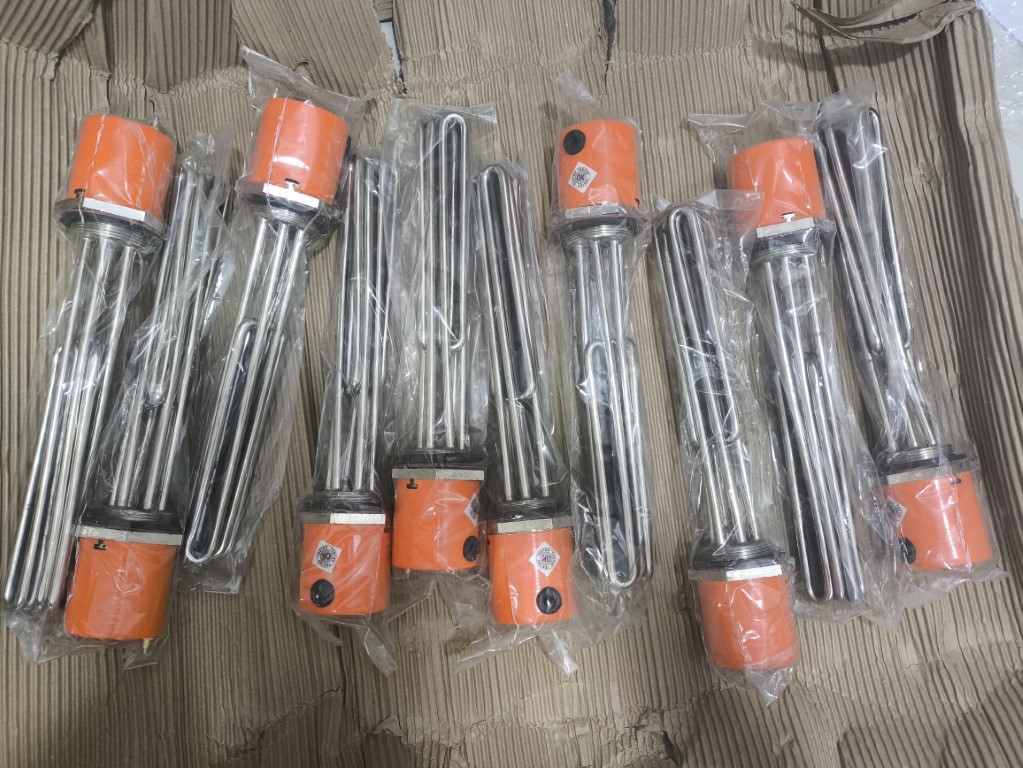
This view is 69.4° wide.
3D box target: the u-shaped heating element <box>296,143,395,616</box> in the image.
[{"bbox_3d":[-0.124,-0.008,0.598,0.076,0.076,0.370,2,82,-2],"label":"u-shaped heating element"}]

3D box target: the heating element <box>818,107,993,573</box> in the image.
[{"bbox_3d":[0.312,-0.044,0.601,0.076,0.076,0.370,-10,86,-3],"label":"heating element"}]

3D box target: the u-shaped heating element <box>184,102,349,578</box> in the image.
[{"bbox_3d":[-0.204,-0.037,0.602,0.076,0.076,0.370,13,91,-1],"label":"u-shaped heating element"}]

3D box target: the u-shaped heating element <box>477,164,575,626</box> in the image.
[{"bbox_3d":[0.005,-0.002,0.597,0.076,0.076,0.370,-5,82,-3],"label":"u-shaped heating element"}]

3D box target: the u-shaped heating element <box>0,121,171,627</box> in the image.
[{"bbox_3d":[-0.325,-0.014,0.563,0.076,0.076,0.370,9,85,-2],"label":"u-shaped heating element"}]

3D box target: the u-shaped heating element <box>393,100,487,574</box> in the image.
[{"bbox_3d":[-0.057,-0.042,0.596,0.076,0.076,0.370,1,83,-2],"label":"u-shaped heating element"}]

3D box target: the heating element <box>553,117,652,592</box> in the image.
[{"bbox_3d":[0.081,-0.021,0.605,0.076,0.076,0.370,-3,89,-3],"label":"heating element"}]

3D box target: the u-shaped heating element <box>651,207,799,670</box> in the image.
[{"bbox_3d":[0.168,0.033,0.603,0.076,0.076,0.370,-7,82,-3],"label":"u-shaped heating element"}]

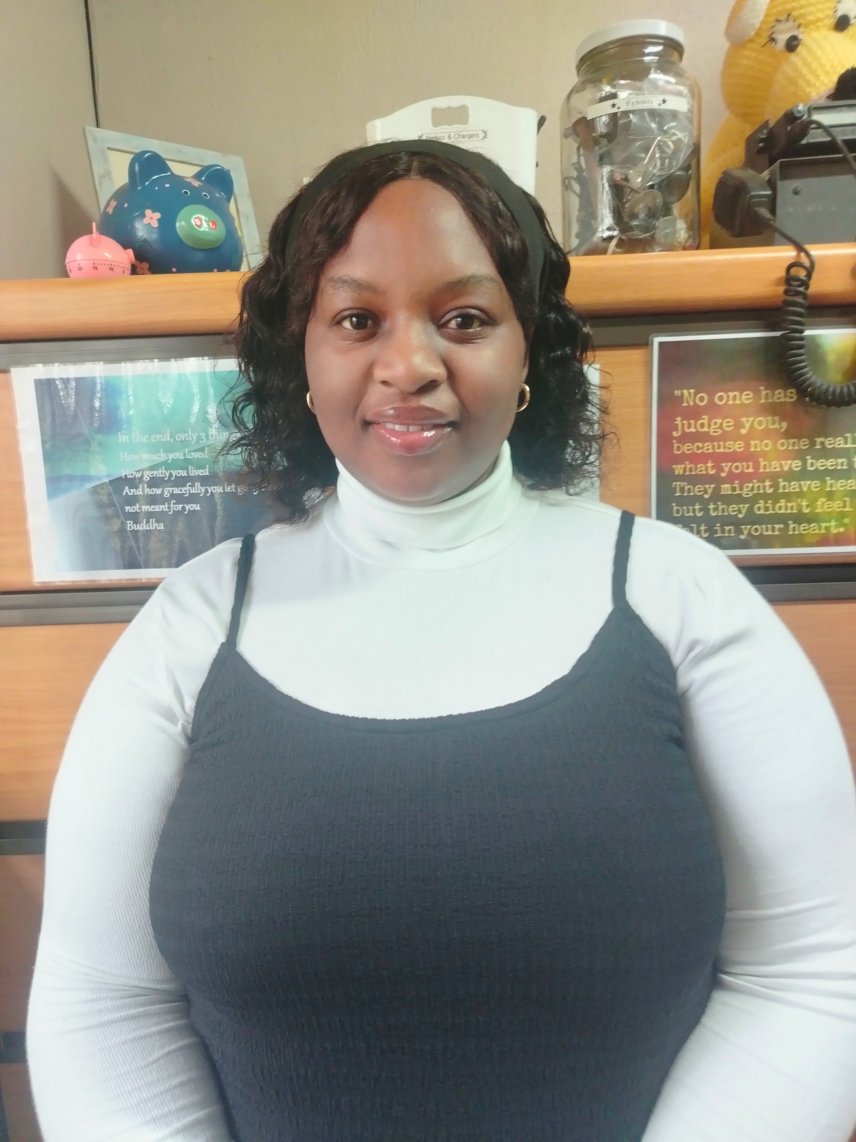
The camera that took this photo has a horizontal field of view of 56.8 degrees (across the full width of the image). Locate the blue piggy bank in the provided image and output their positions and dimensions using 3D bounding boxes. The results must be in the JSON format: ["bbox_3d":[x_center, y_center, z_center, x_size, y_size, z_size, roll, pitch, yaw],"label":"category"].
[{"bbox_3d":[-0.284,-0.372,0.884,0.154,0.142,0.172,-9,11,-37],"label":"blue piggy bank"}]

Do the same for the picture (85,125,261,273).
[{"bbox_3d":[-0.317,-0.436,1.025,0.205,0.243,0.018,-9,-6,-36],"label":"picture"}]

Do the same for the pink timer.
[{"bbox_3d":[-0.334,-0.319,0.811,0.069,0.064,0.063,-5,9,-18],"label":"pink timer"}]

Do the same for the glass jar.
[{"bbox_3d":[0.224,-0.445,0.879,0.150,0.250,0.150,-2,9,2],"label":"glass jar"}]

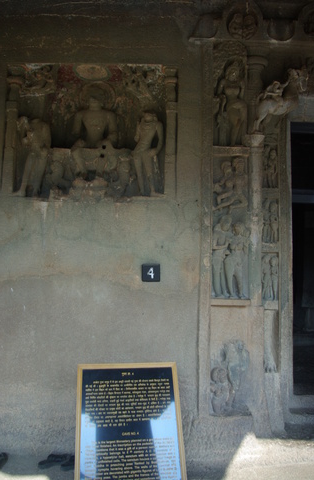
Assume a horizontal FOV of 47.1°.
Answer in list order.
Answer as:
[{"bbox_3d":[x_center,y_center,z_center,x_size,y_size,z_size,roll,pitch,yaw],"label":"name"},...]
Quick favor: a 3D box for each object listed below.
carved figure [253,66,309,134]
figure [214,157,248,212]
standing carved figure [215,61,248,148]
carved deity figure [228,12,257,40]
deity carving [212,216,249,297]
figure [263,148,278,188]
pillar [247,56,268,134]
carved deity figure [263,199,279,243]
[{"bbox_3d":[1.206,-1.374,3.546,0.486,0.597,0.240,0,-5,8],"label":"carved figure"},{"bbox_3d":[0.714,-0.538,3.515,0.317,0.532,0.130,1,-5,-2],"label":"figure"},{"bbox_3d":[0.737,-1.351,3.579,0.300,0.830,0.150,1,-5,-2],"label":"standing carved figure"},{"bbox_3d":[0.844,-2.111,3.562,0.284,0.244,0.100,1,-5,-2],"label":"carved deity figure"},{"bbox_3d":[0.702,0.158,3.460,0.348,0.796,0.140,1,-5,-2],"label":"deity carving"},{"bbox_3d":[1.128,-0.710,3.581,0.124,0.389,0.080,1,-5,-2],"label":"figure"},{"bbox_3d":[1.000,-1.436,3.594,0.171,0.749,0.170,1,-5,-2],"label":"pillar"},{"bbox_3d":[1.114,-0.180,3.539,0.160,0.447,0.090,1,-5,-2],"label":"carved deity figure"}]

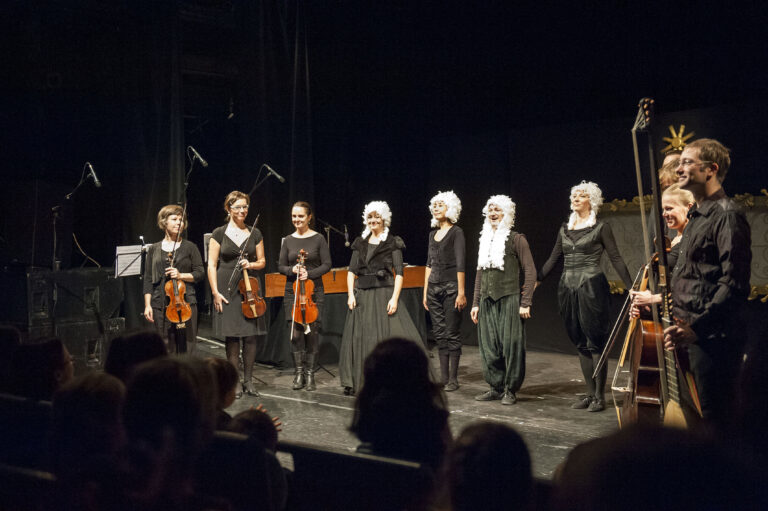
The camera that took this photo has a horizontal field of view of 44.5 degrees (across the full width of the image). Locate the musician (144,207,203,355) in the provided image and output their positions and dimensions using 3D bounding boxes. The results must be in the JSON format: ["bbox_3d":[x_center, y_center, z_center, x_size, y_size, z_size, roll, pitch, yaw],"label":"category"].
[{"bbox_3d":[-1.762,0.389,7.850,0.500,1.615,0.380,0,1,-8],"label":"musician"}]

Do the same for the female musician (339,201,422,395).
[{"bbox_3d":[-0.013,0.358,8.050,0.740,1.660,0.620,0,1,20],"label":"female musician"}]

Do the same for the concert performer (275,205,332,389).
[{"bbox_3d":[-0.702,0.351,8.280,0.470,1.674,0.360,0,1,3],"label":"concert performer"}]

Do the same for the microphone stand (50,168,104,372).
[{"bbox_3d":[-2.941,0.149,9.000,0.550,2.083,0.500,0,1,20],"label":"microphone stand"}]

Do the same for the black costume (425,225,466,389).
[{"bbox_3d":[0.536,0.453,8.170,0.400,1.446,0.280,0,1,32],"label":"black costume"}]

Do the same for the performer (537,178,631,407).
[{"bbox_3d":[1.572,0.307,7.280,0.730,1.763,0.360,0,1,30],"label":"performer"}]

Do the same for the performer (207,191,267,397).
[{"bbox_3d":[-1.221,0.329,7.870,0.480,1.731,0.380,0,1,-12],"label":"performer"}]

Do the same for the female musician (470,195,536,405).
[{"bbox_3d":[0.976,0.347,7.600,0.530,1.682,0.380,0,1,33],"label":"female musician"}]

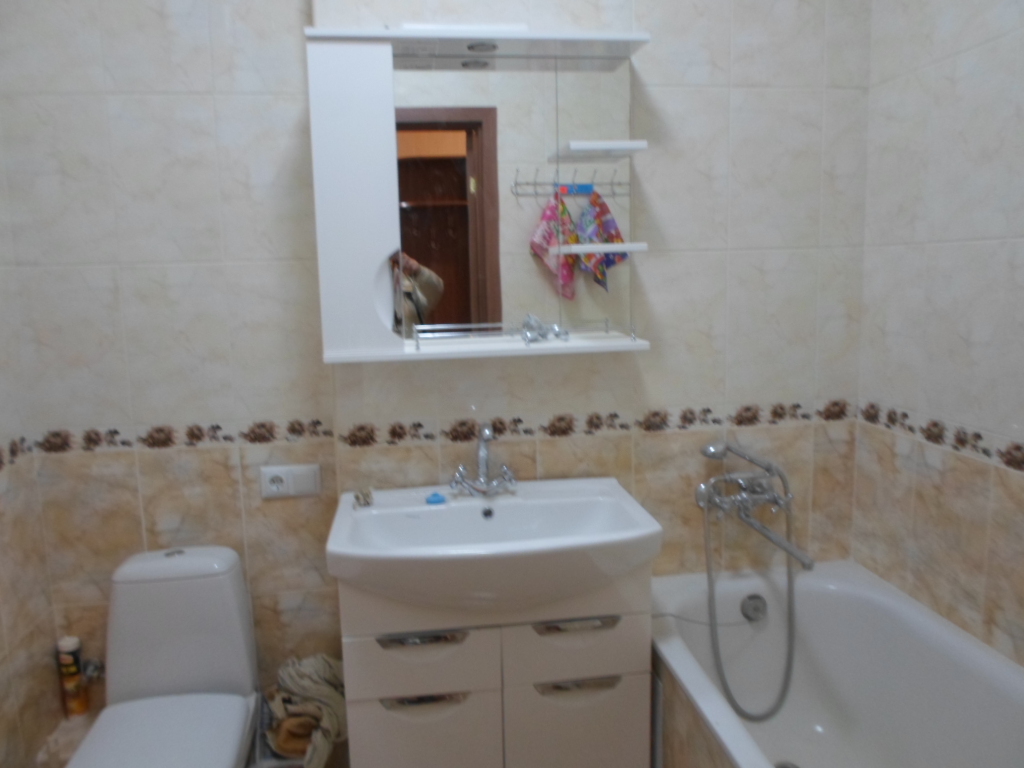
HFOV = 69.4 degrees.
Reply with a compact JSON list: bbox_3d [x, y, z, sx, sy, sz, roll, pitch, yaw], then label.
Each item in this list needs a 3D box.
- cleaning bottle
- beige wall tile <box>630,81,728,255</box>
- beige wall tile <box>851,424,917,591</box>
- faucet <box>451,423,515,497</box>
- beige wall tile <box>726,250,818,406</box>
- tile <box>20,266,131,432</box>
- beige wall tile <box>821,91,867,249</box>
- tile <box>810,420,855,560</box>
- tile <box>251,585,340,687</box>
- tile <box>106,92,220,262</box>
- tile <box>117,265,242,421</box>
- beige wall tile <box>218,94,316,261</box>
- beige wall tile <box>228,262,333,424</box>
[{"bbox_3d":[-1.094,0.732,1.852,0.053,0.195,0.053,-6,9,-32],"label":"cleaning bottle"},{"bbox_3d":[0.429,-0.541,1.869,0.250,0.399,0.010,-2,8,-7],"label":"beige wall tile"},{"bbox_3d":[0.958,0.313,1.903,0.010,0.395,0.247,-2,8,-8],"label":"beige wall tile"},{"bbox_3d":[-0.064,0.177,1.709,0.155,0.195,0.150,-2,8,-8],"label":"faucet"},{"bbox_3d":[0.679,-0.148,1.933,0.250,0.402,0.010,-2,8,-8],"label":"beige wall tile"},{"bbox_3d":[-1.064,-0.090,1.809,0.231,0.402,0.010,-2,8,-8],"label":"tile"},{"bbox_3d":[0.864,-0.558,1.923,0.120,0.399,0.010,-2,8,-7],"label":"beige wall tile"},{"bbox_3d":[0.883,0.303,2.044,0.120,0.398,0.010,-2,8,-7],"label":"tile"},{"bbox_3d":[-0.568,0.745,2.008,0.248,0.398,0.010,-2,8,-7],"label":"tile"},{"bbox_3d":[-0.844,-0.498,1.801,0.249,0.399,0.010,-2,8,-7],"label":"tile"},{"bbox_3d":[-0.835,-0.101,1.857,0.249,0.399,0.010,-2,8,-7],"label":"tile"},{"bbox_3d":[-0.589,-0.505,1.820,0.247,0.396,0.010,-2,8,-8],"label":"beige wall tile"},{"bbox_3d":[-0.587,-0.111,1.887,0.248,0.399,0.010,-2,8,-7],"label":"beige wall tile"}]

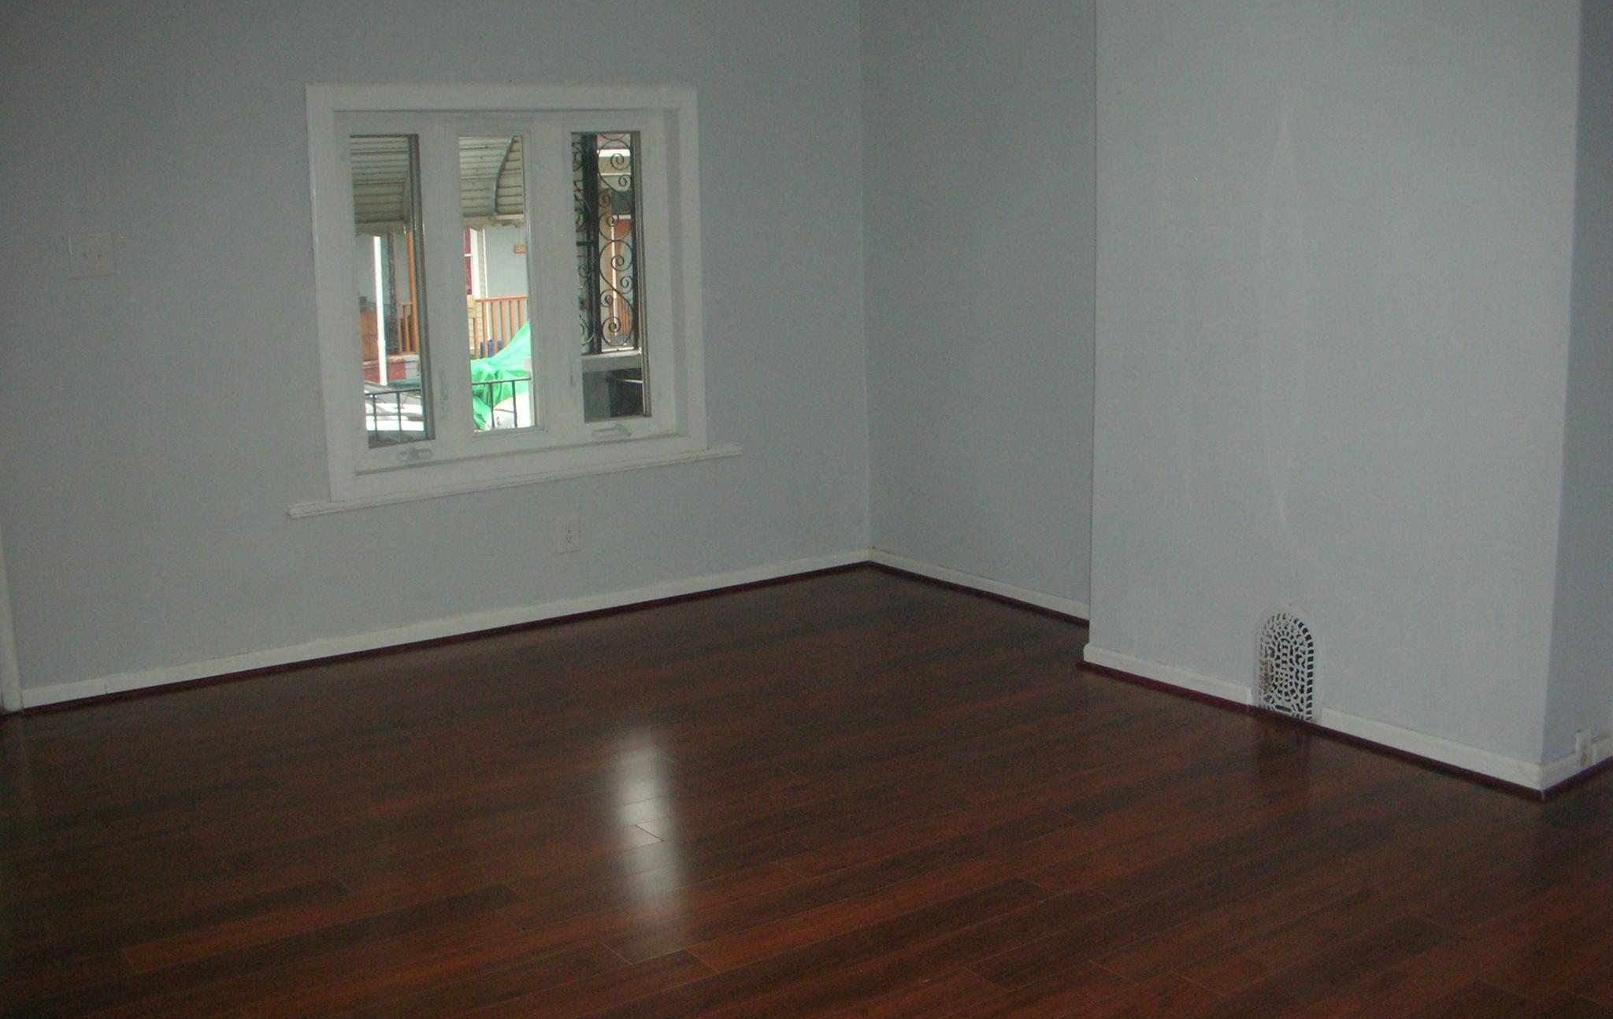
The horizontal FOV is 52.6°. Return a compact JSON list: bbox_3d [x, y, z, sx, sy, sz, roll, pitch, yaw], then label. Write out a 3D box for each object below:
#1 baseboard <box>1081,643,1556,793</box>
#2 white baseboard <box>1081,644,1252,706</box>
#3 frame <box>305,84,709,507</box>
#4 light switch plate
[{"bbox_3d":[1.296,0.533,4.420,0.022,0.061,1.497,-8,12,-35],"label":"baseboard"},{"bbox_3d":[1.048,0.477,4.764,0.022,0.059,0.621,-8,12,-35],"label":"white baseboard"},{"bbox_3d":[-0.980,-0.768,5.552,1.416,1.300,0.100,-8,12,-35],"label":"frame"},{"bbox_3d":[-2.076,-0.737,4.733,0.119,0.122,0.012,-8,12,-35],"label":"light switch plate"}]

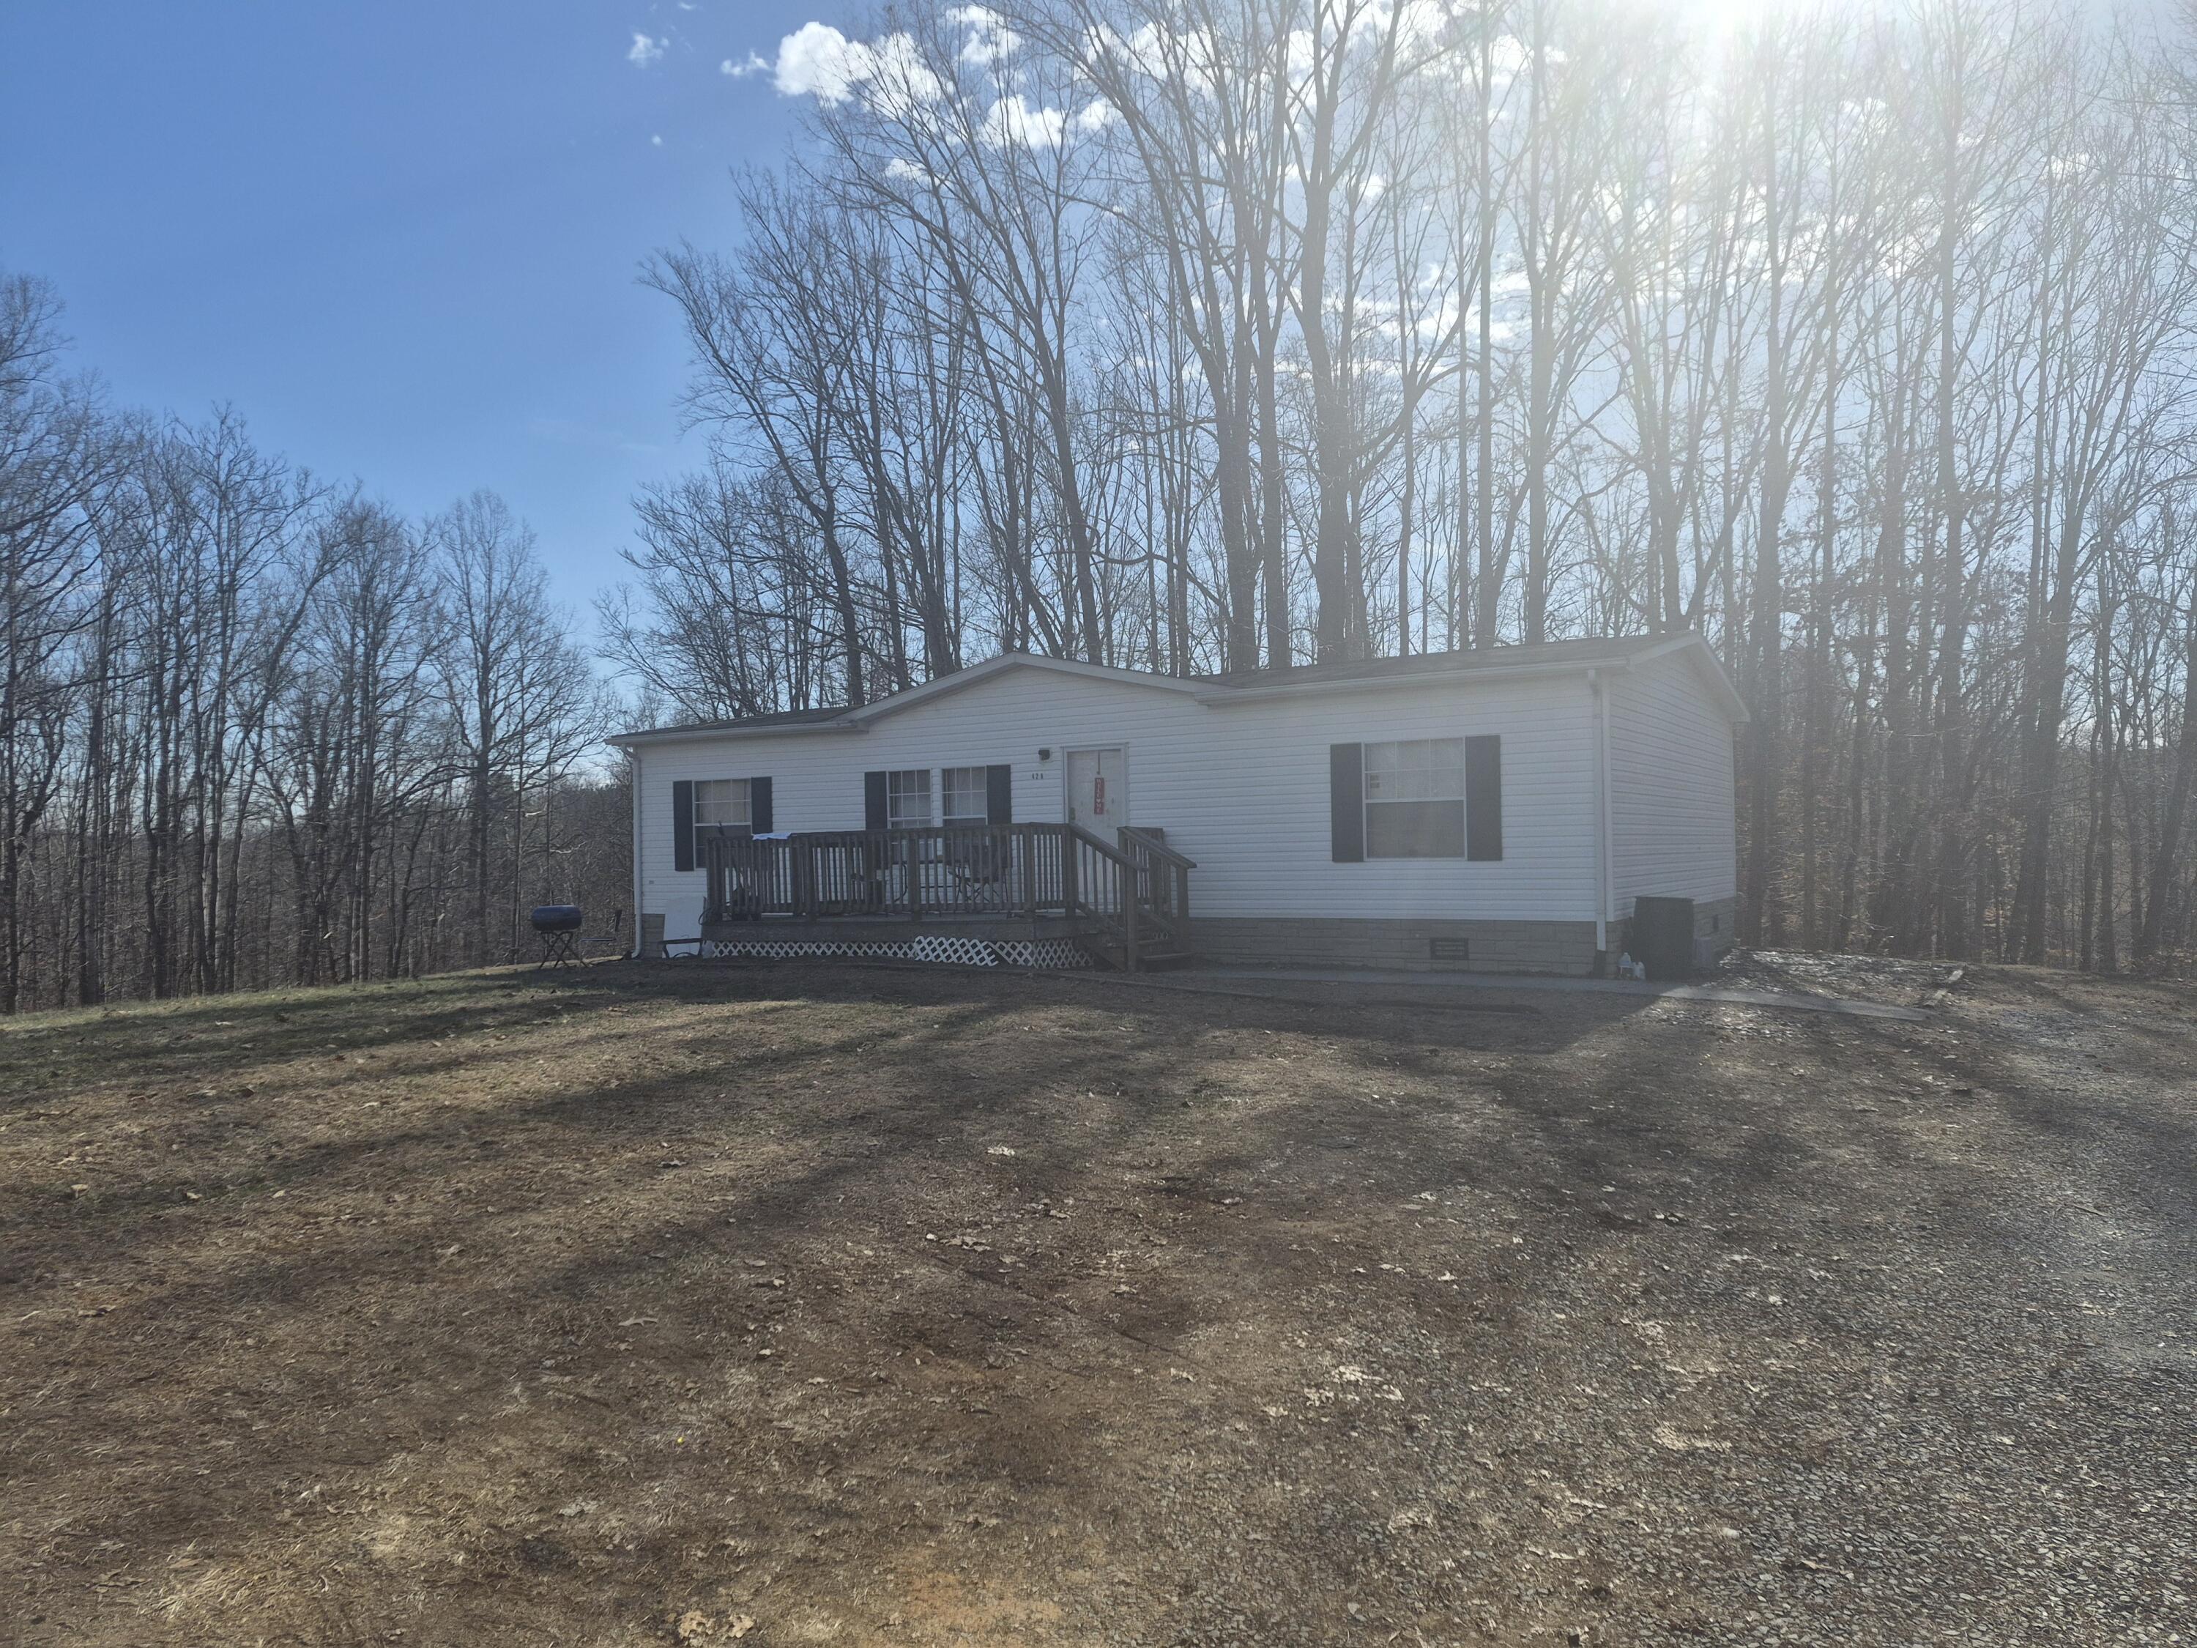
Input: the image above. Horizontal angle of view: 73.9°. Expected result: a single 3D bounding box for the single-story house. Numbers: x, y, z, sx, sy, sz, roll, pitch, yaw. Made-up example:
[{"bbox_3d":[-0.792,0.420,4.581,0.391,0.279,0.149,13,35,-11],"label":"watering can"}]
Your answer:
[{"bbox_3d":[1.200,-0.181,22.467,15.205,4.110,8.850,-2,-1,31],"label":"single-story house"}]

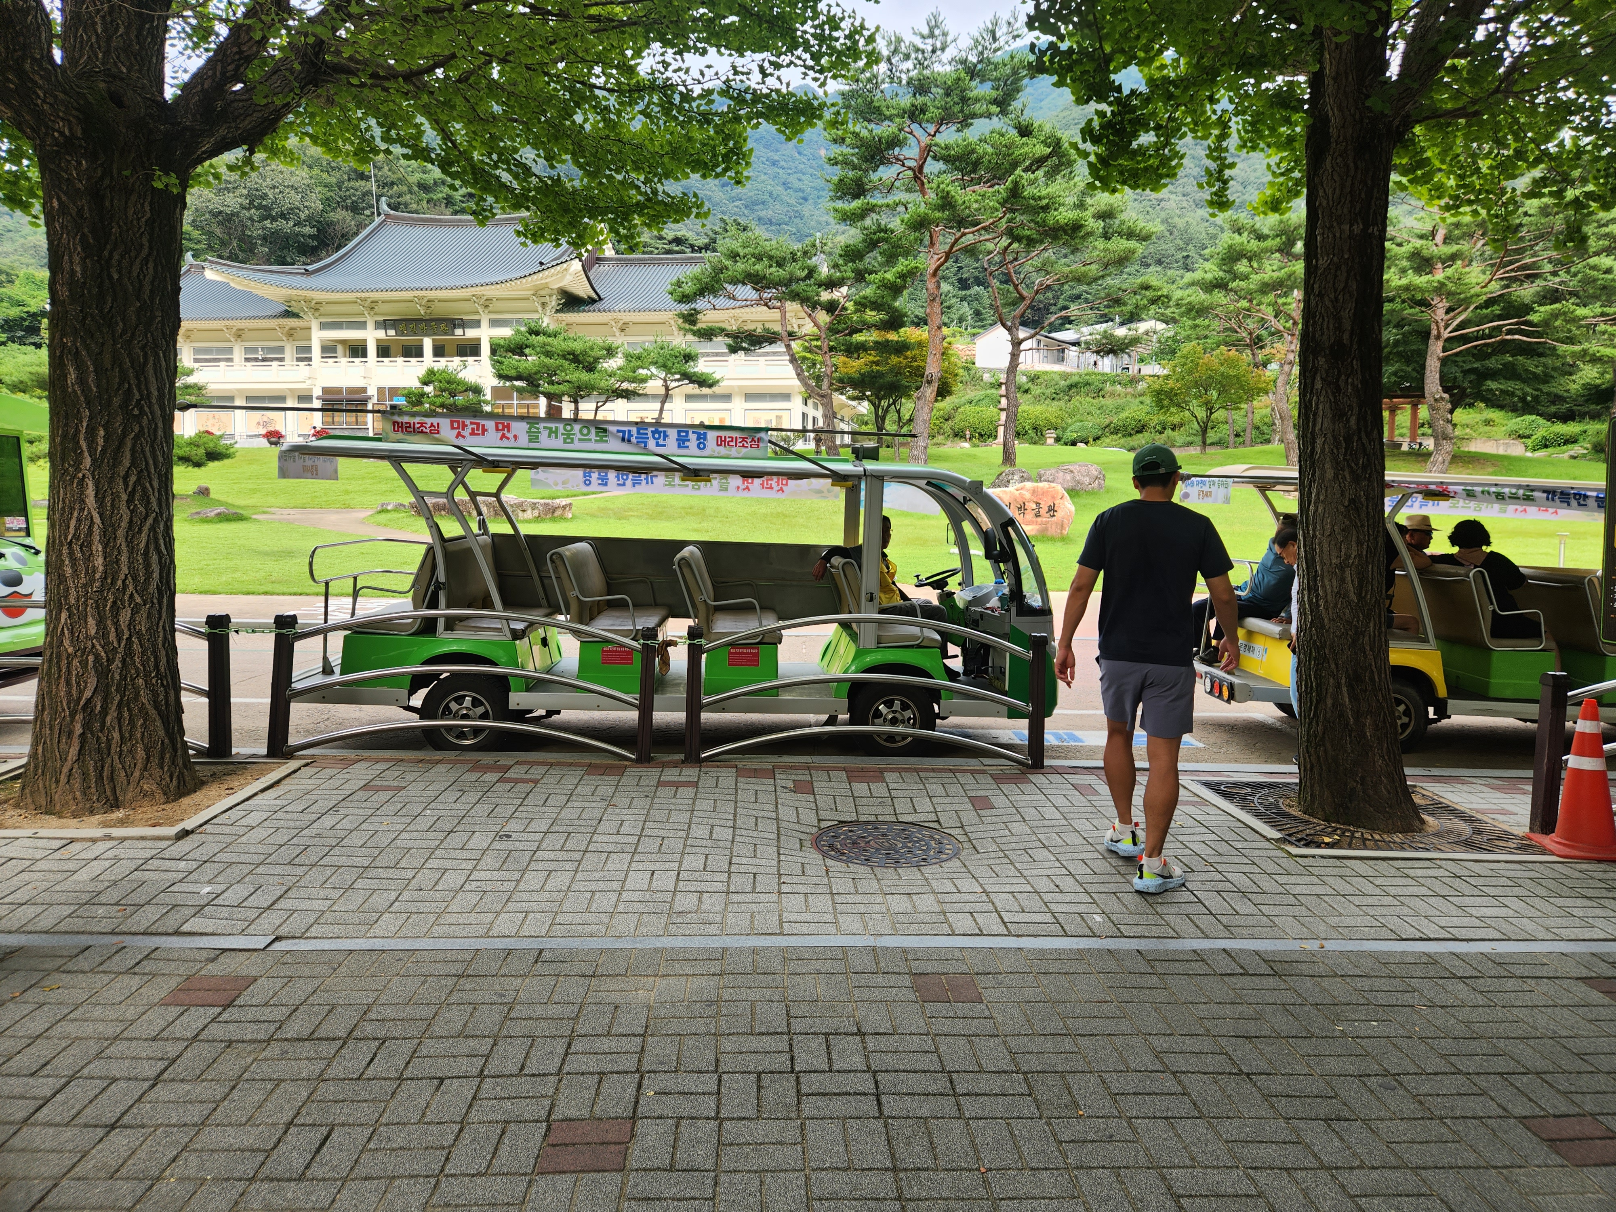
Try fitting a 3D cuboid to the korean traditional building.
[{"bbox_3d":[-23.400,-19.400,75.300,49.000,16.600,19.000,2,5,10],"label":"korean traditional building"}]

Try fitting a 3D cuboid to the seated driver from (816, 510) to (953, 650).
[{"bbox_3d":[0.550,-0.070,7.650,0.980,1.150,0.600,1,5,-4],"label":"seated driver"}]

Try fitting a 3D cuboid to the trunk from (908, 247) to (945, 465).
[{"bbox_3d":[3.758,-7.855,34.000,1.080,7.000,0.850,1,6,-3],"label":"trunk"}]

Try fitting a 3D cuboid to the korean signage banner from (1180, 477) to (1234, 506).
[{"bbox_3d":[2.991,-0.861,8.050,0.030,0.200,1.100,2,6,0],"label":"korean signage banner"}]

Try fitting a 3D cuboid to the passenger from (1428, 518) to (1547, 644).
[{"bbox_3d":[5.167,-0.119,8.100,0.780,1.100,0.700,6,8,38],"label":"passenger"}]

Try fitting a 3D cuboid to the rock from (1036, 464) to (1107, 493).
[{"bbox_3d":[8.700,-4.240,35.500,2.200,1.000,1.400,2,5,6],"label":"rock"}]

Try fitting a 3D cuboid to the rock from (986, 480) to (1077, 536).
[{"bbox_3d":[5.630,-2.500,27.800,2.500,1.420,1.100,1,5,5],"label":"rock"}]

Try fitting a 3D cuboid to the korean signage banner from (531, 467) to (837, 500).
[{"bbox_3d":[-0.902,-0.911,7.870,2.220,0.190,0.030,1,6,-3],"label":"korean signage banner"}]

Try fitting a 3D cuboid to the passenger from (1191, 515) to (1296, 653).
[{"bbox_3d":[3.200,-0.130,7.850,0.880,1.120,0.550,2,5,6],"label":"passenger"}]

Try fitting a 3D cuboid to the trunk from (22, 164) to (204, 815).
[{"bbox_3d":[-3.290,-0.590,5.020,0.720,3.000,0.700,1,5,-17],"label":"trunk"}]

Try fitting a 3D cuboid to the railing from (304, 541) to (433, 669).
[{"bbox_3d":[-2.971,-0.025,7.363,0.520,0.830,1.050,1,6,-3],"label":"railing"}]

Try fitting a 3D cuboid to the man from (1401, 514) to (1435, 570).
[{"bbox_3d":[4.740,-0.160,8.350,0.700,1.150,0.550,2,5,6],"label":"man"}]

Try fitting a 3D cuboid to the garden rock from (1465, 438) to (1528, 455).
[{"bbox_3d":[33.322,-7.734,52.000,2.800,0.860,1.100,1,6,-3],"label":"garden rock"}]

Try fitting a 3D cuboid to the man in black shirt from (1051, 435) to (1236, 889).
[{"bbox_3d":[1.375,0.235,4.430,0.720,1.760,0.580,2,5,10],"label":"man in black shirt"}]

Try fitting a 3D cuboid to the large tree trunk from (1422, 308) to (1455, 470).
[{"bbox_3d":[21.143,-7.259,36.000,0.980,5.750,0.750,1,6,-3],"label":"large tree trunk"}]

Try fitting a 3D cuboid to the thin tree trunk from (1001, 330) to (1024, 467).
[{"bbox_3d":[7.004,-7.069,37.000,0.700,4.550,0.600,1,6,-3],"label":"thin tree trunk"}]

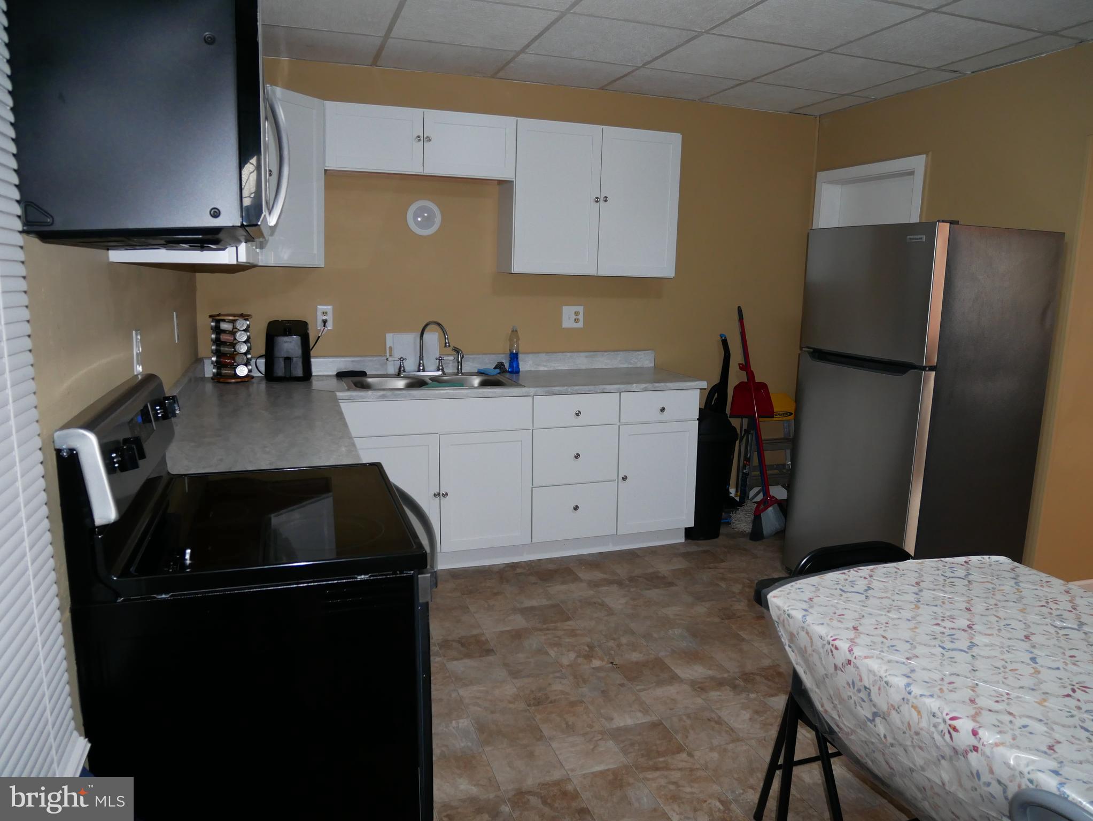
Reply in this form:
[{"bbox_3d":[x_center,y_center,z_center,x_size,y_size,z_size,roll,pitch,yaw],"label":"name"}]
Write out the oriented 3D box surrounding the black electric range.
[{"bbox_3d":[-0.625,0.540,1.821,0.702,1.191,0.755,-2,11,-19],"label":"black electric range"}]

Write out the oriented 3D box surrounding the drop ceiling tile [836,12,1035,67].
[{"bbox_3d":[1.630,-1.561,3.196,0.609,0.018,0.596,-2,11,-19],"label":"drop ceiling tile"}]

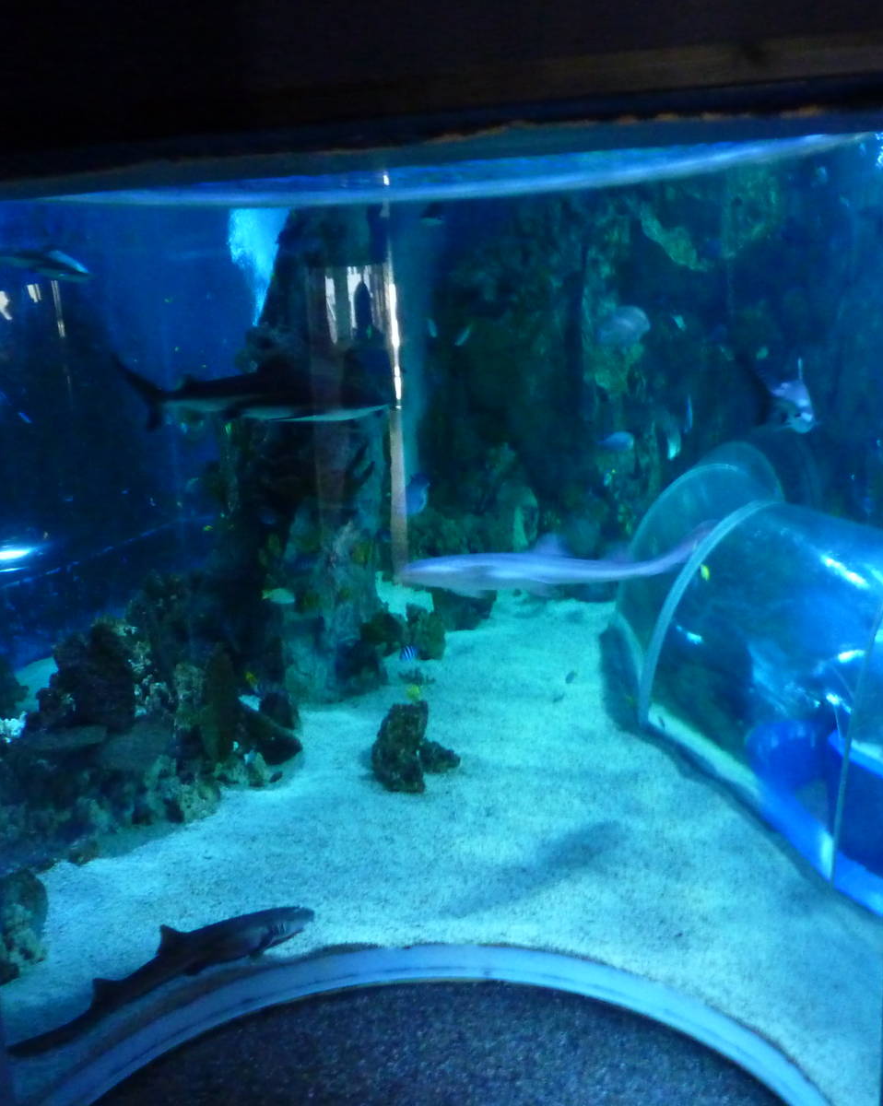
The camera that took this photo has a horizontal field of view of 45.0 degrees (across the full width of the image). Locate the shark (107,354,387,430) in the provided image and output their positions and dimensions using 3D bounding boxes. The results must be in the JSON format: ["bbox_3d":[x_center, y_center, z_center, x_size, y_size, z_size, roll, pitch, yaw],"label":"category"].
[{"bbox_3d":[-0.780,-0.653,4.300,1.200,0.290,0.360,0,10,15],"label":"shark"}]

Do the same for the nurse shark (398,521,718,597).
[{"bbox_3d":[0.527,0.021,4.600,1.430,0.280,0.380,-3,9,-12],"label":"nurse shark"}]

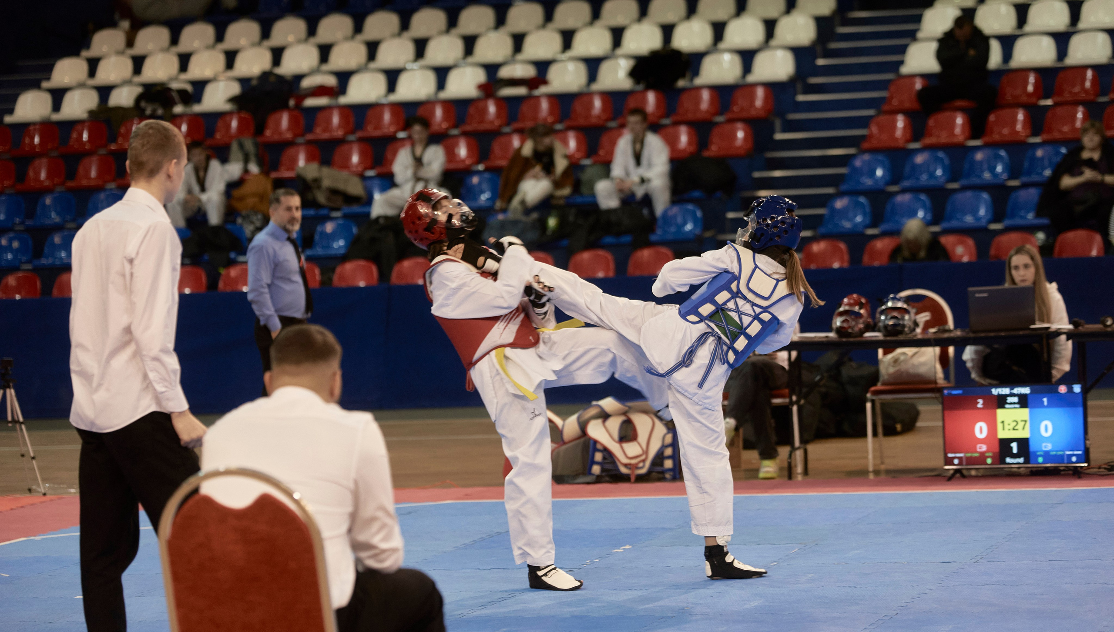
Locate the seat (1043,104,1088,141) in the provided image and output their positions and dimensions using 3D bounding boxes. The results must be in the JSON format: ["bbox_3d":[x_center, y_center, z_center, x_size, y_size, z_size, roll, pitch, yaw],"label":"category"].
[{"bbox_3d":[4.026,-1.517,29.457,0.365,0.295,0.350,-2,2,16],"label":"seat"}]

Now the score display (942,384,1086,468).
[{"bbox_3d":[2.286,0.548,18.507,0.720,0.415,0.070,-2,2,17],"label":"score display"}]

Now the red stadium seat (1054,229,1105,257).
[{"bbox_3d":[3.759,-0.471,26.805,0.365,0.295,0.350,-2,2,16],"label":"red stadium seat"}]

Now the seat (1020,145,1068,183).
[{"bbox_3d":[3.767,-1.176,28.727,0.400,0.295,0.380,-2,2,18],"label":"seat"}]

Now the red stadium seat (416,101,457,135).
[{"bbox_3d":[-1.084,-1.714,32.241,0.400,0.295,0.380,-2,2,18],"label":"red stadium seat"}]

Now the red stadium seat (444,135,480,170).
[{"bbox_3d":[-0.884,-1.384,31.641,0.400,0.300,0.360,-2,2,18],"label":"red stadium seat"}]

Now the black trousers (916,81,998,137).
[{"bbox_3d":[3.267,-1.648,30.271,0.620,0.540,0.600,-2,2,16],"label":"black trousers"}]

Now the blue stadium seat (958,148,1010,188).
[{"bbox_3d":[3.623,-1.255,31.439,0.390,0.320,0.372,-2,2,16],"label":"blue stadium seat"}]

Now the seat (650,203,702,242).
[{"bbox_3d":[0.924,-0.727,29.172,0.400,0.300,0.360,-2,2,18],"label":"seat"}]

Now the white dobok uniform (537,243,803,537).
[{"bbox_3d":[0.447,0.280,14.800,1.000,1.140,0.500,-3,2,-14],"label":"white dobok uniform"}]

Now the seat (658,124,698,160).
[{"bbox_3d":[0.933,-1.419,30.166,0.390,0.290,0.380,-2,2,16],"label":"seat"}]

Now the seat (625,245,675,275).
[{"bbox_3d":[0.724,-0.402,29.672,0.410,0.330,0.400,-2,2,16],"label":"seat"}]

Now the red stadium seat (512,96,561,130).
[{"bbox_3d":[-0.176,-1.747,31.940,0.400,0.295,0.380,-2,2,18],"label":"red stadium seat"}]

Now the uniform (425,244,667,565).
[{"bbox_3d":[-0.043,0.354,14.749,0.900,1.250,0.550,-2,2,18],"label":"uniform"}]

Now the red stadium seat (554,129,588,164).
[{"bbox_3d":[0.048,-1.381,30.614,0.365,0.295,0.350,-2,2,16],"label":"red stadium seat"}]

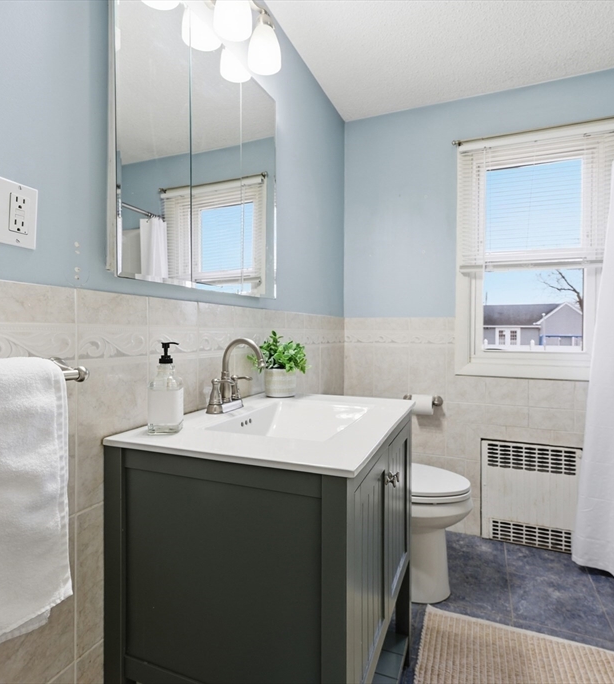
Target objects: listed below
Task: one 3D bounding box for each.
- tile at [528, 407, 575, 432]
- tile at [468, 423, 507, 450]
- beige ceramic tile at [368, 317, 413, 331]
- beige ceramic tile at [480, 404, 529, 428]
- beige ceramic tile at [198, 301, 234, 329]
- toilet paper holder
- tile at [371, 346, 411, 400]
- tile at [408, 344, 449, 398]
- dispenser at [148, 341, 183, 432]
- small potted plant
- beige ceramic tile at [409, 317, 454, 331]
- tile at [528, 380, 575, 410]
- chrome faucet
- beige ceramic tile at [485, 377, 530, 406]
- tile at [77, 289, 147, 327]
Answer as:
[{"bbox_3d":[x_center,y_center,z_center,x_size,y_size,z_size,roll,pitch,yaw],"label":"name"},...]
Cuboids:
[{"bbox_3d":[1.275,0.402,2.080,0.205,0.115,0.010,1,1,24],"label":"tile"},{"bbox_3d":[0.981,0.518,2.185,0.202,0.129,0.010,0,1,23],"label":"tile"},{"bbox_3d":[0.504,-0.107,2.379,0.214,0.074,0.010,0,1,23],"label":"beige ceramic tile"},{"bbox_3d":[1.074,0.400,2.143,0.208,0.118,0.010,0,1,23],"label":"beige ceramic tile"},{"bbox_3d":[-0.305,-0.087,1.342,0.010,0.079,0.203,1,1,24],"label":"beige ceramic tile"},{"bbox_3d":[0.667,0.331,2.271,0.217,0.058,0.075,0,1,23],"label":"toilet paper holder"},{"bbox_3d":[0.515,0.182,2.417,0.203,0.308,0.010,1,1,24],"label":"tile"},{"bbox_3d":[0.696,0.183,2.301,0.203,0.309,0.010,0,1,23],"label":"tile"},{"bbox_3d":[-0.341,0.106,0.974,0.068,0.219,0.080,0,1,0],"label":"dispenser"},{"bbox_3d":[-0.108,0.078,1.509,0.200,0.254,0.218,0,1,0],"label":"small potted plant"},{"bbox_3d":[0.710,-0.104,2.324,0.220,0.077,0.010,1,1,24],"label":"beige ceramic tile"},{"bbox_3d":[1.262,0.272,2.058,0.205,0.145,0.010,0,1,23],"label":"tile"},{"bbox_3d":[-0.202,0.098,1.218,0.169,0.224,0.158,0,1,23],"label":"chrome faucet"},{"bbox_3d":[1.073,0.267,2.140,0.208,0.150,0.010,0,1,23],"label":"beige ceramic tile"},{"bbox_3d":[-0.471,-0.080,0.971,0.010,0.079,0.203,1,1,24],"label":"tile"}]

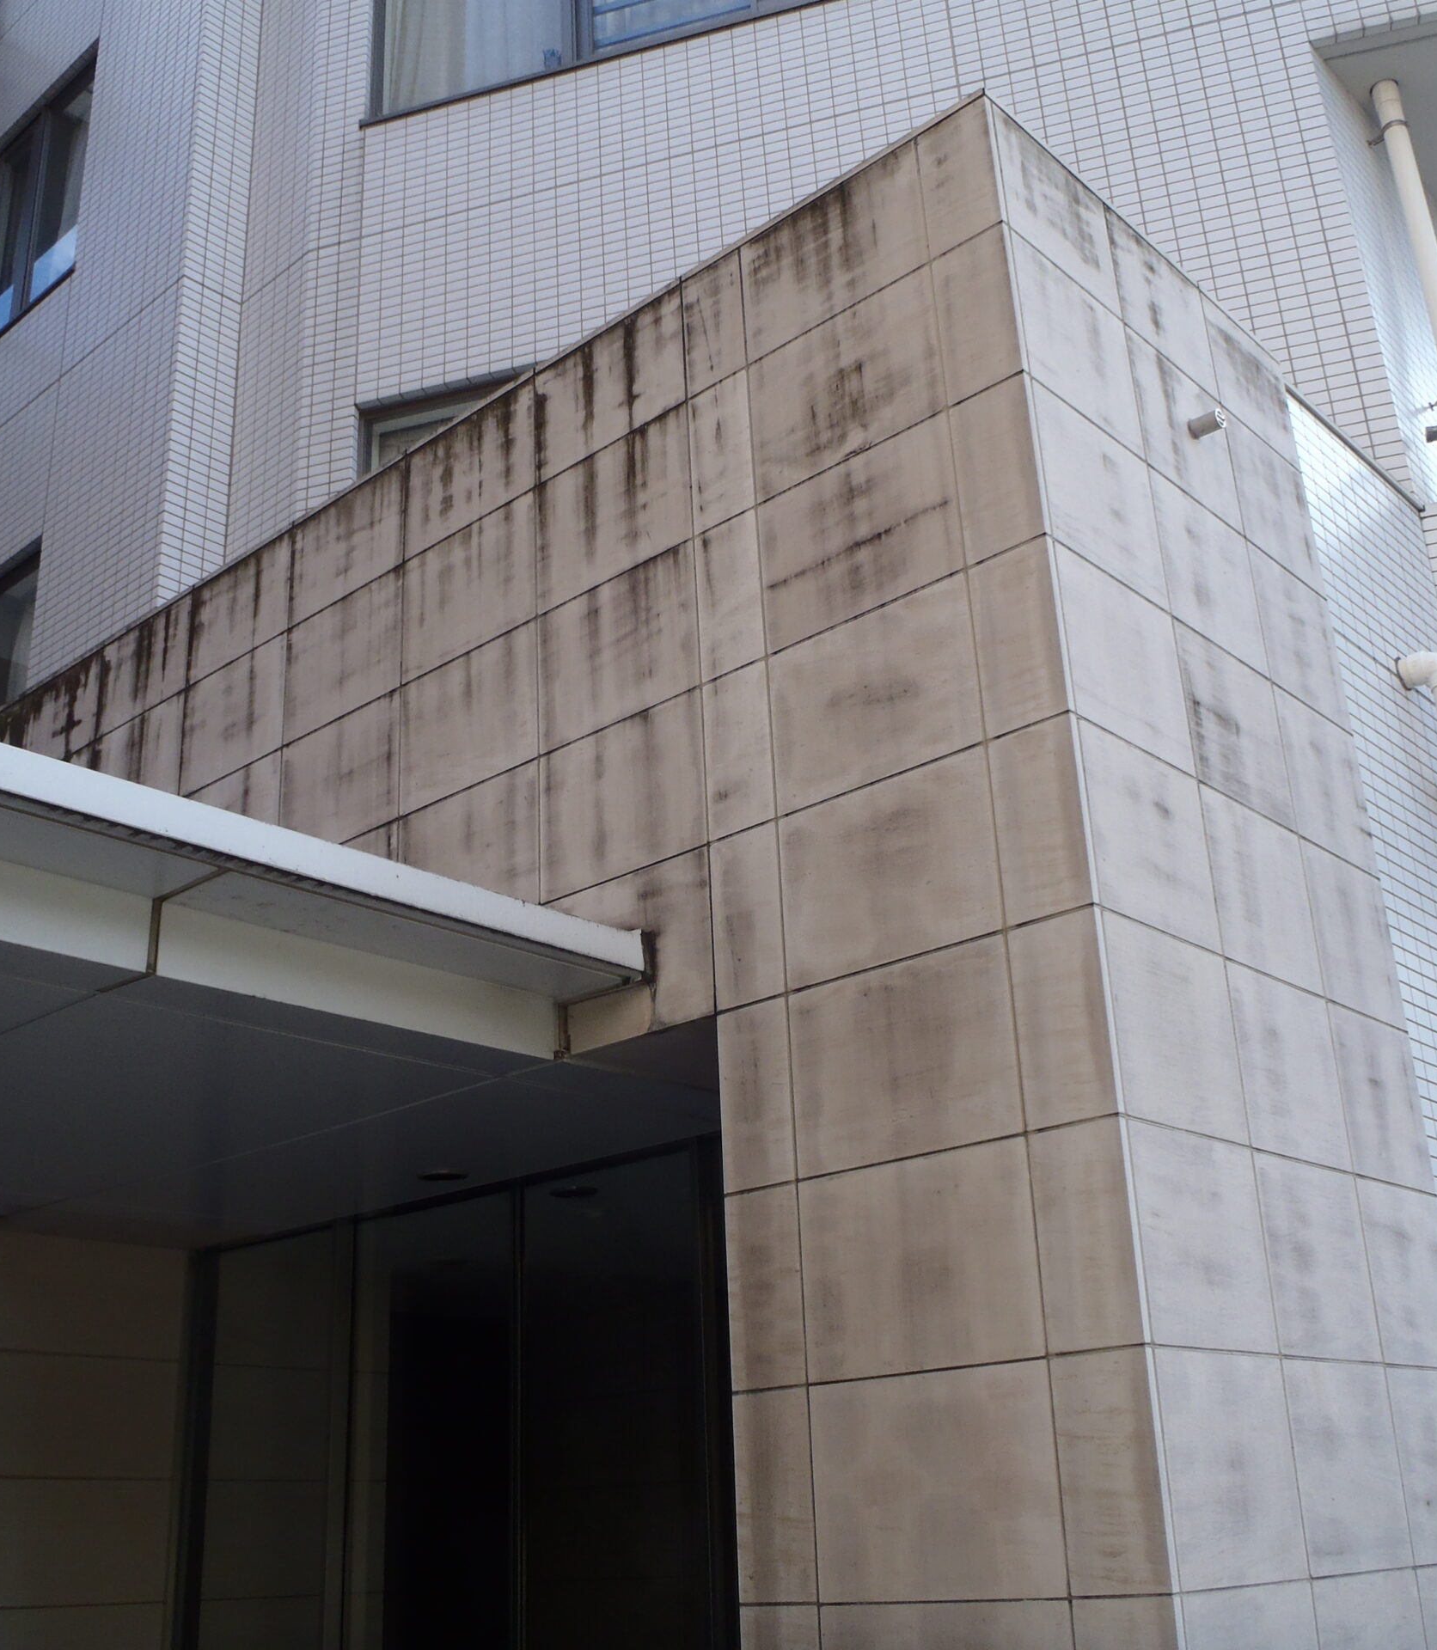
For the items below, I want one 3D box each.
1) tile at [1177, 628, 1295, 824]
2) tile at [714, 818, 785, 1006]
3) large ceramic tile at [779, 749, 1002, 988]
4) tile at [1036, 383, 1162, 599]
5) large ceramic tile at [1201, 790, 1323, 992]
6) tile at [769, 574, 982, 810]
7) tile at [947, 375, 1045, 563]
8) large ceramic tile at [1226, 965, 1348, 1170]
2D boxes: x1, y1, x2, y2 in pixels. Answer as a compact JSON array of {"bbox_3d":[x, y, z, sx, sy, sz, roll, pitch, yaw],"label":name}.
[{"bbox_3d":[1.198,-0.221,4.146,0.022,0.399,0.489,-20,-27,38],"label":"tile"},{"bbox_3d":[0.069,0.210,4.107,0.201,0.408,0.020,-20,-27,38],"label":"tile"},{"bbox_3d":[0.361,0.102,3.869,0.568,0.408,0.020,-20,-27,38],"label":"large ceramic tile"},{"bbox_3d":[0.847,-0.719,3.945,0.022,0.399,0.499,-20,-27,38],"label":"tile"},{"bbox_3d":[1.210,0.158,4.013,0.030,0.398,0.488,-20,-27,38],"label":"large ceramic tile"},{"bbox_3d":[0.349,-0.281,3.990,0.569,0.409,0.030,-20,-27,38],"label":"tile"},{"bbox_3d":[0.603,-0.756,3.822,0.194,0.398,0.030,-20,-27,38],"label":"tile"},{"bbox_3d":[1.266,0.548,3.962,0.025,0.408,0.505,-20,-27,38],"label":"large ceramic tile"}]

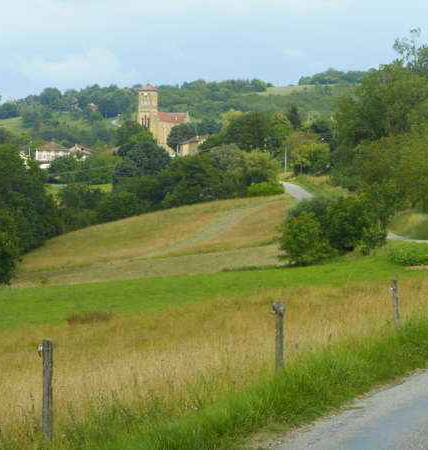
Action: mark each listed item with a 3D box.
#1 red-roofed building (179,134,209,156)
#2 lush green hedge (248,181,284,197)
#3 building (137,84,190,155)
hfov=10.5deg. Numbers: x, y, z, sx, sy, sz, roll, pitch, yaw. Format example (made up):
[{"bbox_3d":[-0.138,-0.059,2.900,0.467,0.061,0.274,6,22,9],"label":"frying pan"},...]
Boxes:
[{"bbox_3d":[-6.970,-27.040,790.000,9.000,7.500,10.000,0,0,25],"label":"red-roofed building"},{"bbox_3d":[8.870,-6.290,400.000,6.200,2.600,2.800,0,0,0],"label":"lush green hedge"},{"bbox_3d":[-18.480,-38.430,850.000,10.000,25.500,28.000,0,0,20],"label":"building"}]

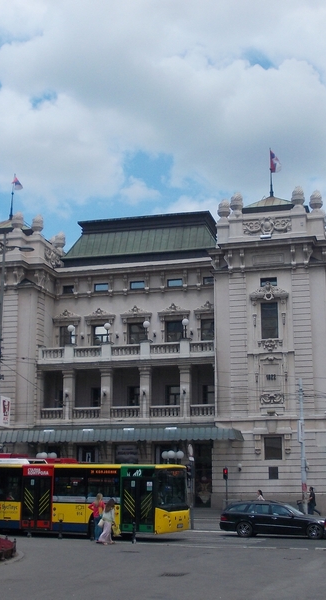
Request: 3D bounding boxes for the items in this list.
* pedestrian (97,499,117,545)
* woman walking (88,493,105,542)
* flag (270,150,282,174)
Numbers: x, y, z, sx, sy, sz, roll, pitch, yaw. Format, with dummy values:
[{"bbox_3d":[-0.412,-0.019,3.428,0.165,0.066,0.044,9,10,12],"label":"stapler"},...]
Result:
[{"bbox_3d":[-2.060,8.273,32.775,0.660,1.630,0.520,3,-13,-11],"label":"pedestrian"},{"bbox_3d":[-2.327,7.614,30.786,0.360,1.650,0.520,12,-17,-44],"label":"woman walking"},{"bbox_3d":[9.159,-11.276,71.500,0.970,1.850,0.500,-1,-12,7],"label":"flag"}]

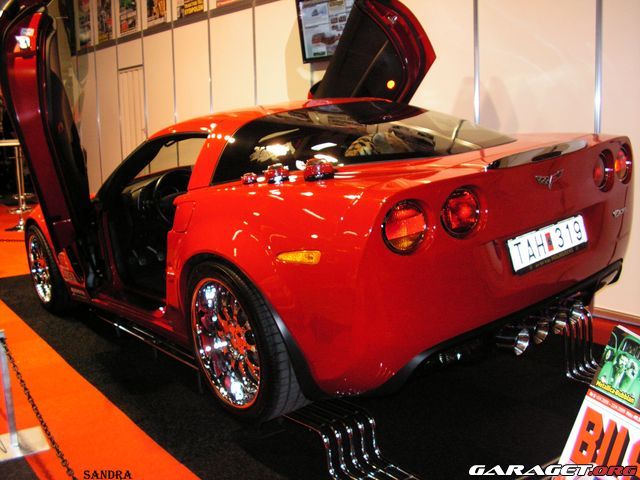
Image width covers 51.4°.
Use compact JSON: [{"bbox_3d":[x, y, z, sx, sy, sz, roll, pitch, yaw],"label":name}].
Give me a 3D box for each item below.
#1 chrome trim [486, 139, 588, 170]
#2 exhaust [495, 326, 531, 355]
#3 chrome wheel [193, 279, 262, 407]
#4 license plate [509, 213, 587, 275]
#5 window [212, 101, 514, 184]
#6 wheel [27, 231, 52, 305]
[{"bbox_3d":[0.794,-0.307,2.386,0.610,0.055,0.065,-15,14,-36],"label":"chrome trim"},{"bbox_3d":[0.695,0.373,2.456,0.092,0.092,0.140,-15,14,-36],"label":"exhaust"},{"bbox_3d":[-0.290,0.384,2.661,0.220,0.518,0.518,-15,14,-36],"label":"chrome wheel"},{"bbox_3d":[0.844,0.008,2.436,0.480,0.115,0.018,-15,3,-36],"label":"license plate"},{"bbox_3d":[0.238,-0.501,3.053,1.320,0.300,0.980,-15,14,-36],"label":"window"},{"bbox_3d":[-1.915,0.186,4.790,0.200,0.503,0.503,-15,14,-36],"label":"wheel"}]

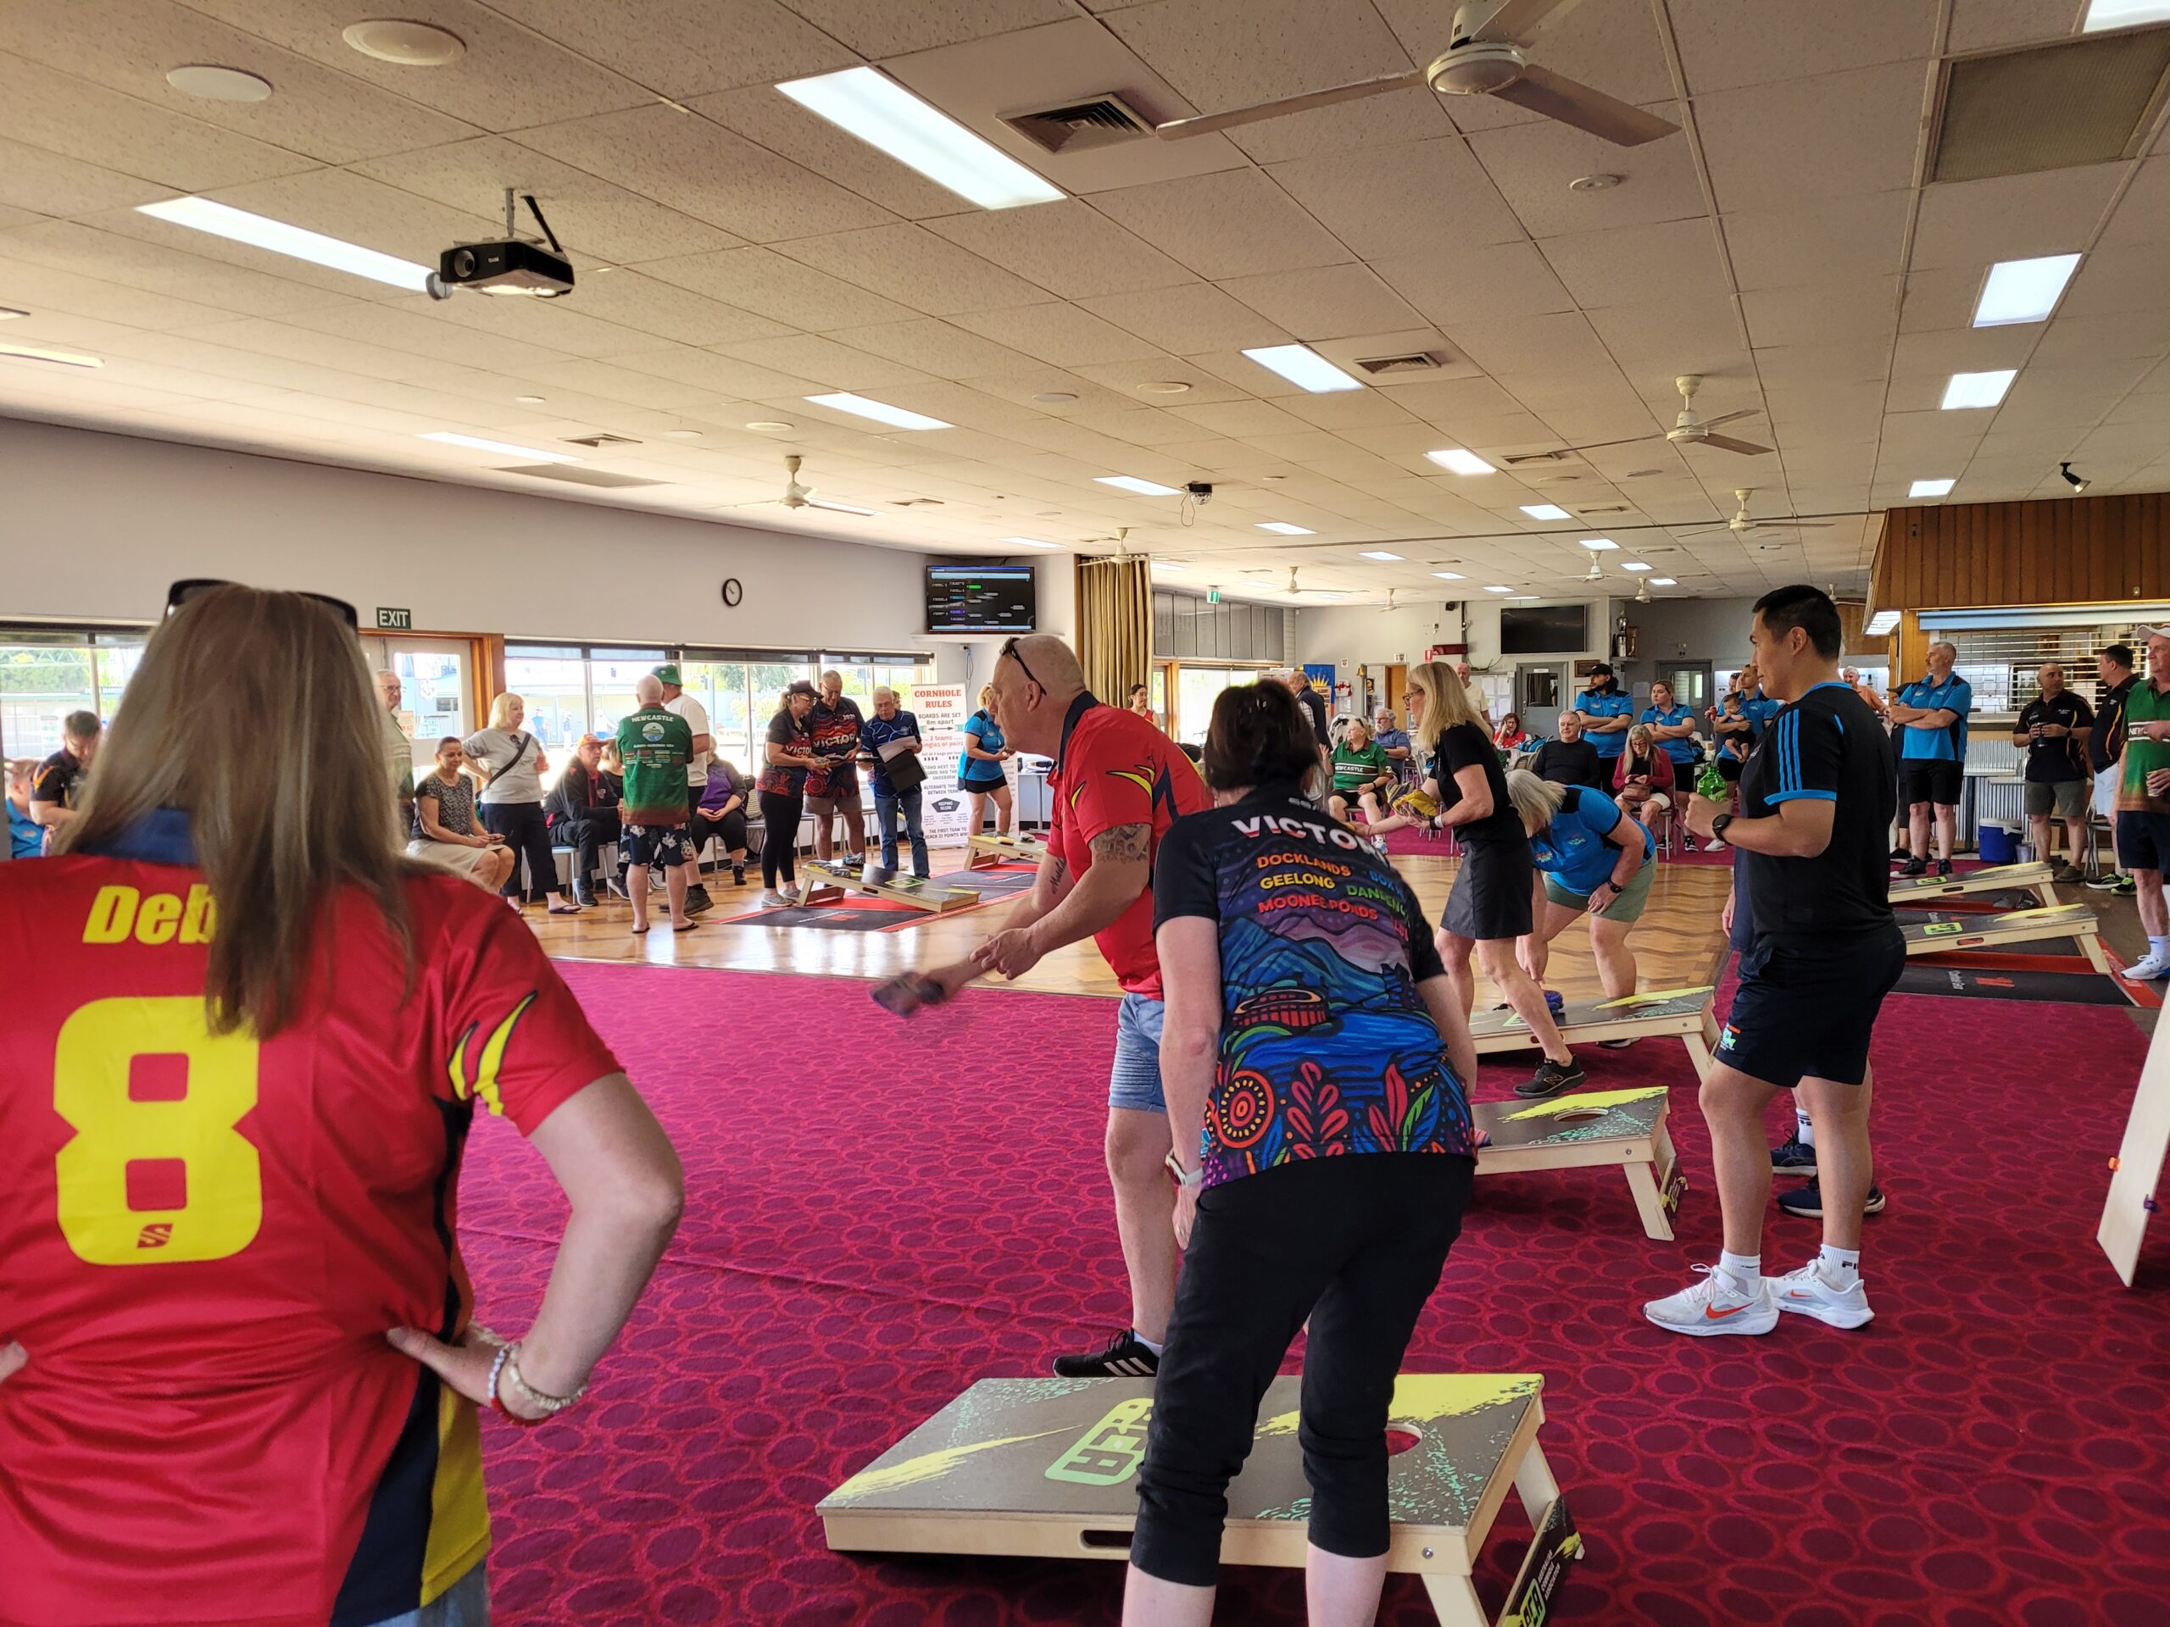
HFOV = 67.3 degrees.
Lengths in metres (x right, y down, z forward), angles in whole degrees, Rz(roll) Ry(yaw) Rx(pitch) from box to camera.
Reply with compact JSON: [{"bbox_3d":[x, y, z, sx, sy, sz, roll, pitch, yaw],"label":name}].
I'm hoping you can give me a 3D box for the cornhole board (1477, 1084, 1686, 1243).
[{"bbox_3d":[1.201,1.025,5.113,1.240,0.310,0.610,1,5,25],"label":"cornhole board"}]

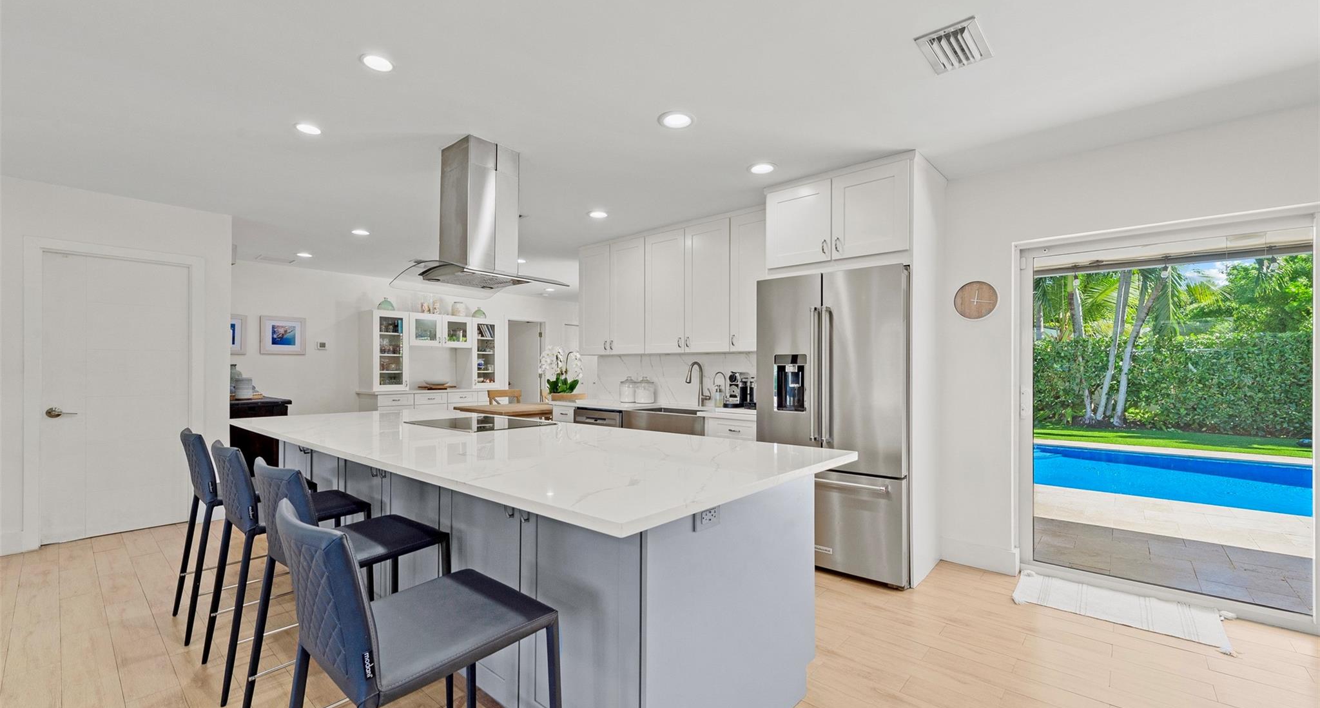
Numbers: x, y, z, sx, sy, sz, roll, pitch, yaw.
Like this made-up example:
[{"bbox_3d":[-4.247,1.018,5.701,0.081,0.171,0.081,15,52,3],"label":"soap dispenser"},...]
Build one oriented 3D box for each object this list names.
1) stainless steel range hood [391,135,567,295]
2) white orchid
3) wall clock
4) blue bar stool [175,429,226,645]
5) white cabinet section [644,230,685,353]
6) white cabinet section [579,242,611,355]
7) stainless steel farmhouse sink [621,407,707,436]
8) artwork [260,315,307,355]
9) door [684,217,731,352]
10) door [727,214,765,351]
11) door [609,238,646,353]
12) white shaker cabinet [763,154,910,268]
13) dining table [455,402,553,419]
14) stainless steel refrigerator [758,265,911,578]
[{"bbox_3d":[-1.021,-0.764,2.916,0.860,0.789,0.660,-1,-2,40],"label":"stainless steel range hood"},{"bbox_3d":[-0.976,0.162,5.030,0.360,0.490,0.330,-1,-2,41],"label":"white orchid"},{"bbox_3d":[1.972,-0.336,3.208,0.237,0.237,0.040,-1,-2,40],"label":"wall clock"},{"bbox_3d":[-2.102,0.841,2.620,0.435,0.942,0.525,-1,-2,40],"label":"blue bar stool"},{"bbox_3d":[0.042,-0.533,4.463,0.433,1.049,0.025,-1,-2,40],"label":"white cabinet section"},{"bbox_3d":[-0.650,-0.526,5.075,0.464,1.076,0.030,-1,-2,41],"label":"white cabinet section"},{"bbox_3d":[0.154,0.587,4.207,0.847,0.250,0.510,-1,-2,40],"label":"stainless steel farmhouse sink"},{"bbox_3d":[-4.686,-0.223,6.390,0.030,0.470,0.468,-1,-2,40],"label":"artwork"},{"bbox_3d":[0.378,-0.536,4.167,0.455,1.054,0.030,-1,-2,41],"label":"door"},{"bbox_3d":[0.714,-0.542,3.853,0.432,1.050,0.025,-1,-2,40],"label":"door"},{"bbox_3d":[-0.303,-0.529,4.769,0.462,1.068,0.030,-1,-2,41],"label":"door"},{"bbox_3d":[1.265,-0.845,3.400,0.936,0.560,0.610,-1,-2,41],"label":"white shaker cabinet"},{"bbox_3d":[-1.300,0.992,6.181,0.960,0.750,1.920,-1,-2,41],"label":"dining table"},{"bbox_3d":[1.183,0.410,3.291,0.899,1.778,0.732,-1,-2,41],"label":"stainless steel refrigerator"}]

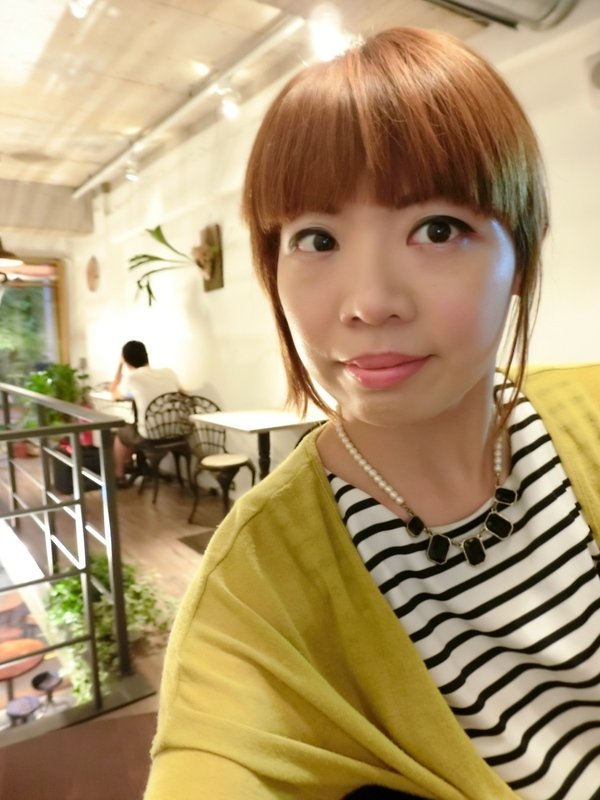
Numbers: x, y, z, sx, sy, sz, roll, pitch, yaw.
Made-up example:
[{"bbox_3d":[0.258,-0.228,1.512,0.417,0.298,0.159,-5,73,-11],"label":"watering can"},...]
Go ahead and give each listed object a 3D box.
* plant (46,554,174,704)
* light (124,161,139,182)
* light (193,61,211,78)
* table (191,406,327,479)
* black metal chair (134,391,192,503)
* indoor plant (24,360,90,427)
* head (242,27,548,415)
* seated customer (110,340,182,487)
[{"bbox_3d":[-0.838,0.856,2.446,0.450,0.420,0.550,-7,8,-35],"label":"plant"},{"bbox_3d":[-1.429,-1.938,4.900,0.130,0.190,0.120,-7,8,-35],"label":"light"},{"bbox_3d":[-0.622,-2.088,3.650,0.120,0.110,0.120,-7,8,-35],"label":"light"},{"bbox_3d":[-0.293,0.482,3.905,0.620,0.740,0.880,-7,8,-35],"label":"table"},{"bbox_3d":[-1.087,0.364,4.620,0.420,0.860,0.470,-7,8,-35],"label":"black metal chair"},{"bbox_3d":[-2.318,-0.052,5.500,0.640,0.660,0.550,-4,7,-17],"label":"indoor plant"},{"bbox_3d":[0.065,-0.121,0.400,0.195,0.265,0.225,-1,7,19],"label":"head"},{"bbox_3d":[-1.297,0.137,4.893,0.500,1.260,0.800,-7,8,-35],"label":"seated customer"}]

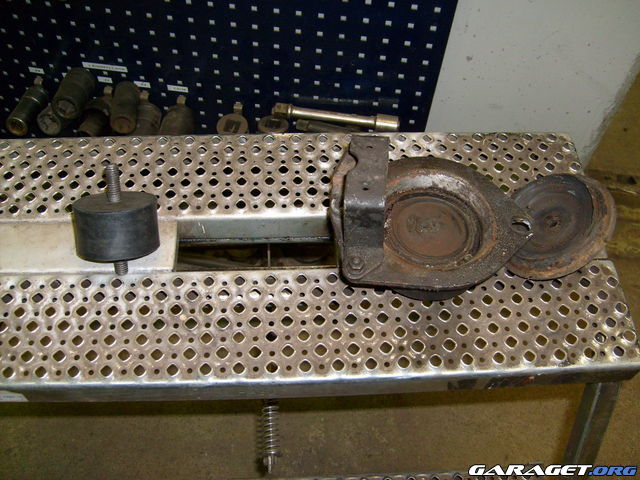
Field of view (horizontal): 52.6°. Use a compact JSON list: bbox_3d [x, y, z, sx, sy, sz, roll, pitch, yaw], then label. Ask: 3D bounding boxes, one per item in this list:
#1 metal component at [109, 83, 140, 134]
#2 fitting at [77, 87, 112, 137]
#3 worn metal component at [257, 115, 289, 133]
[{"bbox_3d":[-0.376,-0.257,1.252,0.047,0.047,0.092,-3,63,-5],"label":"metal component"},{"bbox_3d":[-0.439,-0.248,1.284,0.054,0.054,0.085,12,63,5],"label":"fitting"},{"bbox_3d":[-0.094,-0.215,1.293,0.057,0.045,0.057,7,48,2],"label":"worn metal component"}]

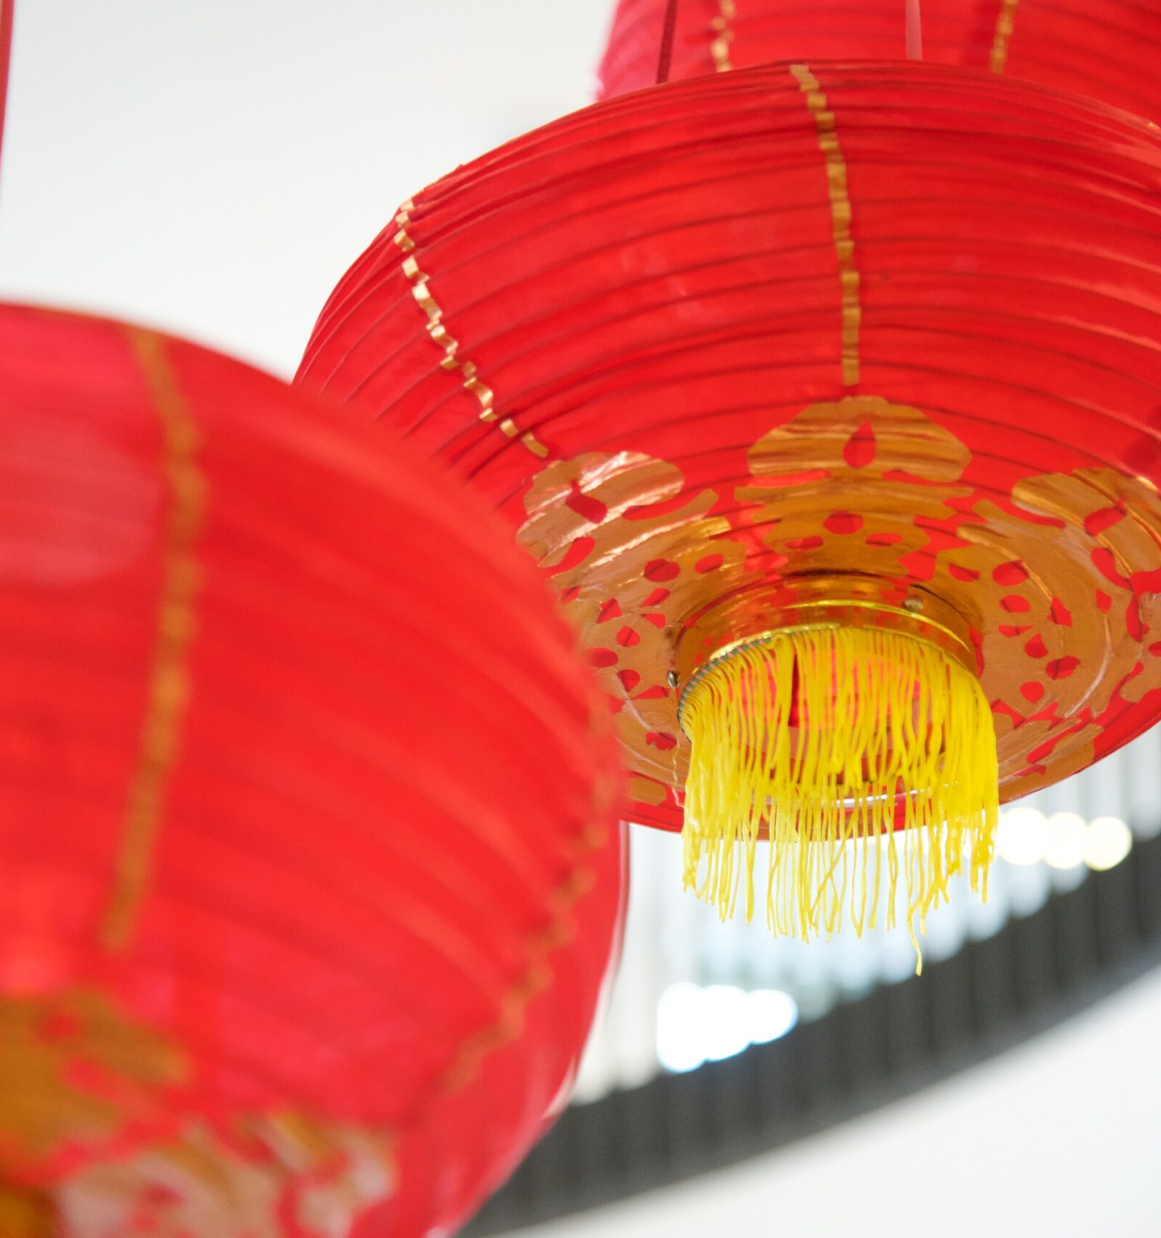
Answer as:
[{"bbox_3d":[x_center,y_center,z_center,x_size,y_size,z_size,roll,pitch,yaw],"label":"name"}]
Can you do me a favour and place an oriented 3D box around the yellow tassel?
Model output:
[{"bbox_3d":[0.097,0.065,1.596,0.118,0.075,0.118,0,-32,0],"label":"yellow tassel"}]

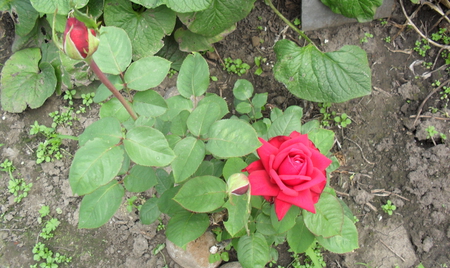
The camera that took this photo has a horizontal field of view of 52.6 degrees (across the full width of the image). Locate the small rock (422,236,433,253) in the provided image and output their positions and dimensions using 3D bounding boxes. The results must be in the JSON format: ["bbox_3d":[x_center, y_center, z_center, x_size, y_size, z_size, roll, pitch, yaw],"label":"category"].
[{"bbox_3d":[0.385,0.210,0.865,0.021,0.018,0.030,0,58,0],"label":"small rock"}]

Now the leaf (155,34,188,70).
[{"bbox_3d":[-0.126,-0.191,1.030,0.092,0.040,0.107,-28,77,-11],"label":"leaf"}]

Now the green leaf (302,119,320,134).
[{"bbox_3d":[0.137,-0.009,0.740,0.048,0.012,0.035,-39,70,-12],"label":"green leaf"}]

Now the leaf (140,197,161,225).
[{"bbox_3d":[-0.134,0.138,0.820,0.035,0.012,0.051,41,75,14],"label":"leaf"}]

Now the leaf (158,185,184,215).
[{"bbox_3d":[-0.085,0.112,0.767,0.056,0.020,0.057,10,59,6],"label":"leaf"}]

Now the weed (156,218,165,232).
[{"bbox_3d":[-0.121,0.169,0.851,0.015,0.012,0.020,0,55,0],"label":"weed"}]

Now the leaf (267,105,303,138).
[{"bbox_3d":[0.105,-0.018,0.766,0.056,0.025,0.082,27,62,16],"label":"leaf"}]

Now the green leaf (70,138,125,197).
[{"bbox_3d":[-0.167,0.047,0.595,0.061,0.018,0.089,42,80,15],"label":"green leaf"}]

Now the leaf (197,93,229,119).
[{"bbox_3d":[-0.021,-0.042,0.700,0.056,0.014,0.044,10,67,4],"label":"leaf"}]

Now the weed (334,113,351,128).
[{"bbox_3d":[0.256,-0.029,0.983,0.038,0.023,0.033,0,55,0],"label":"weed"}]

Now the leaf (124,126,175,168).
[{"bbox_3d":[-0.106,0.018,0.640,0.072,0.015,0.050,19,71,7],"label":"leaf"}]

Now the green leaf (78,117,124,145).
[{"bbox_3d":[-0.189,0.001,0.690,0.062,0.018,0.062,-3,70,-8],"label":"green leaf"}]

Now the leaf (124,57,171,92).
[{"bbox_3d":[-0.106,-0.083,0.635,0.069,0.015,0.045,-26,70,4],"label":"leaf"}]

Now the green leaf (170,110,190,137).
[{"bbox_3d":[-0.068,-0.016,0.727,0.036,0.012,0.043,-5,77,-2],"label":"green leaf"}]

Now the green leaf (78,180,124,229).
[{"bbox_3d":[-0.170,0.098,0.630,0.053,0.017,0.084,42,86,15],"label":"green leaf"}]

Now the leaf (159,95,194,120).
[{"bbox_3d":[-0.077,-0.036,0.690,0.053,0.013,0.043,-15,69,-9],"label":"leaf"}]

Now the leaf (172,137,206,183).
[{"bbox_3d":[-0.054,0.040,0.690,0.050,0.018,0.082,27,70,9],"label":"leaf"}]

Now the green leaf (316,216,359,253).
[{"bbox_3d":[0.177,0.155,0.730,0.060,0.018,0.088,-40,67,-13],"label":"green leaf"}]

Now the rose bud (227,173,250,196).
[{"bbox_3d":[0.018,0.067,0.600,0.028,0.028,0.036,-8,35,-12],"label":"rose bud"}]

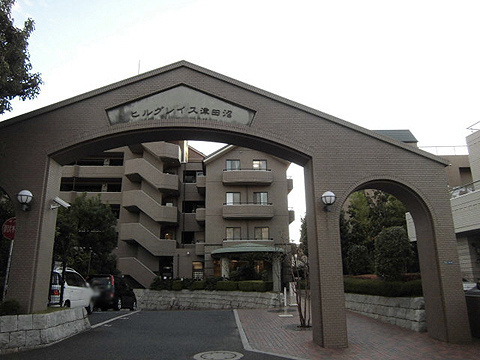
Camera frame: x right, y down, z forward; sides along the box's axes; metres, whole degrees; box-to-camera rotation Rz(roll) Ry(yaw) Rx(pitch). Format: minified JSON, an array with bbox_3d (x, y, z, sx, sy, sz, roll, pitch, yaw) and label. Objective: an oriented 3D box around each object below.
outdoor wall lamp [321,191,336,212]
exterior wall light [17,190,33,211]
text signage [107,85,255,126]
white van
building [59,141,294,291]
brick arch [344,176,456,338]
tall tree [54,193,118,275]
[{"bbox_3d":[2.029,0.492,8.217,0.330,0.470,0.390,0,-13,-2],"label":"outdoor wall lamp"},{"bbox_3d":[-4.739,0.454,7.984,0.330,0.460,0.390,0,-13,-2],"label":"exterior wall light"},{"bbox_3d":[-1.434,-1.839,8.874,3.620,1.130,0.090,0,-13,-2],"label":"text signage"},{"bbox_3d":[-6.430,4.269,13.629,1.660,1.780,4.200,-1,-13,3],"label":"white van"},{"bbox_3d":[-8.392,2.516,37.250,24.500,16.400,16.000,0,-13,-1],"label":"building"},{"bbox_3d":[3.375,1.833,8.567,2.380,3.760,0.800,0,-13,-2],"label":"brick arch"},{"bbox_3d":[-8.025,3.651,18.657,3.500,6.010,3.500,0,-13,0],"label":"tall tree"}]

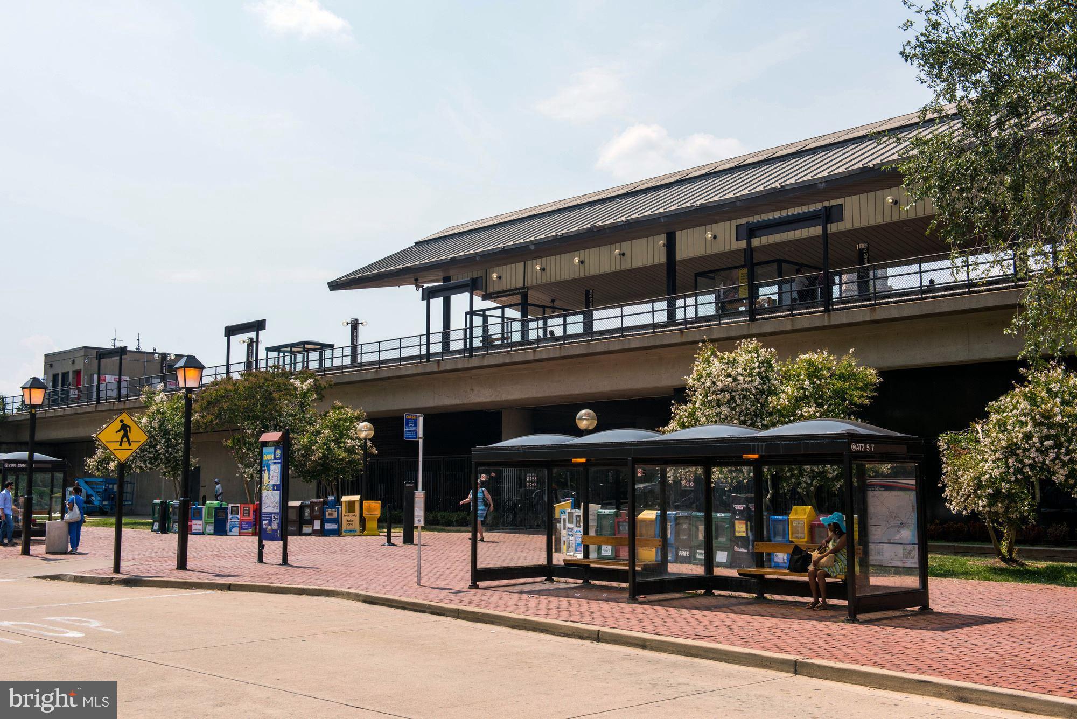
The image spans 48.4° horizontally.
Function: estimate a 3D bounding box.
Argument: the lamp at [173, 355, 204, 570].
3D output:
[{"bbox_3d":[-7.137,2.071,24.220,0.480,4.300,0.480,6,-9,-43],"label":"lamp"}]

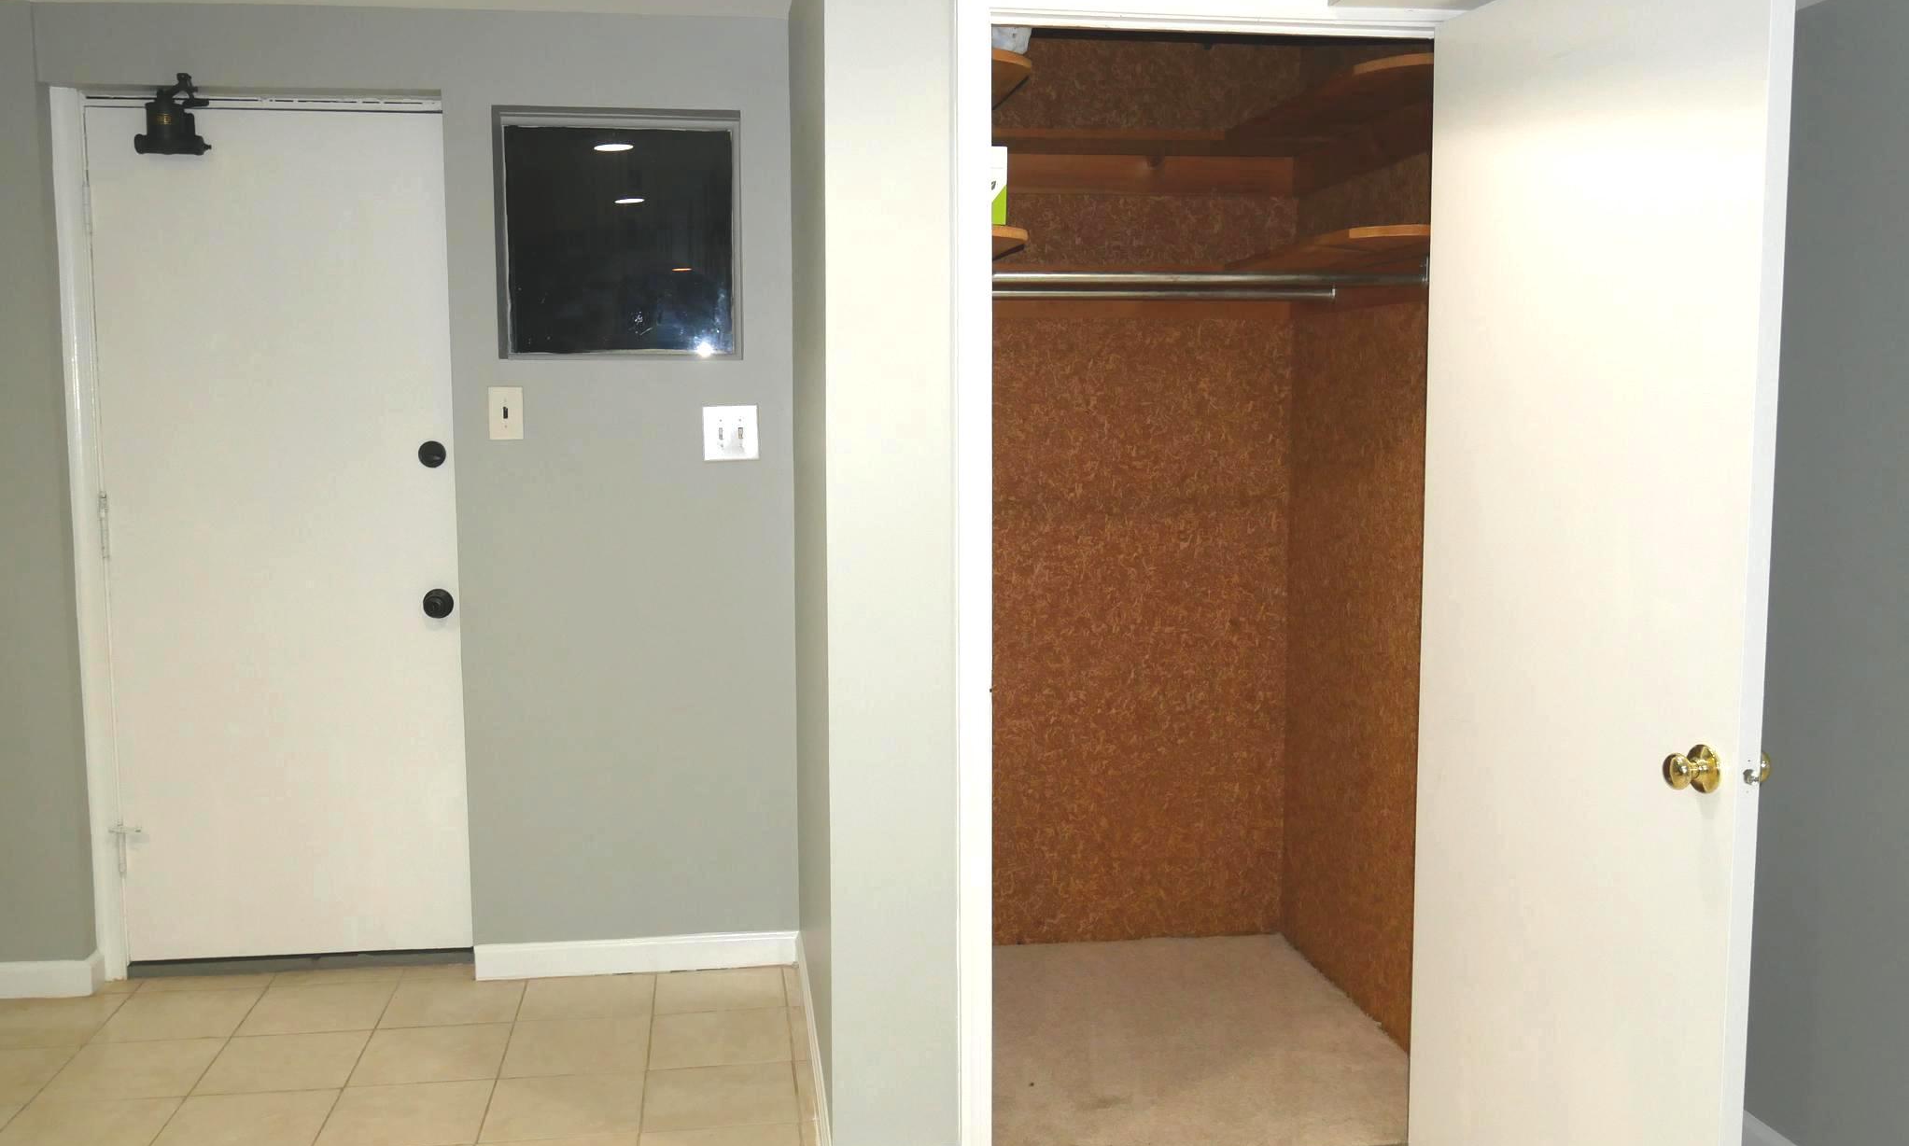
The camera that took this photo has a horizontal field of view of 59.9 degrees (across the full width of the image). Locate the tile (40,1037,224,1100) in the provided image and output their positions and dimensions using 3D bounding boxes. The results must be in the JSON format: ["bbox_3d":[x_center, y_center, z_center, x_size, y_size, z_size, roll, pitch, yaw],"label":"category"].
[{"bbox_3d":[-1.715,1.045,3.460,0.300,0.010,0.300,-1,6,-8],"label":"tile"}]

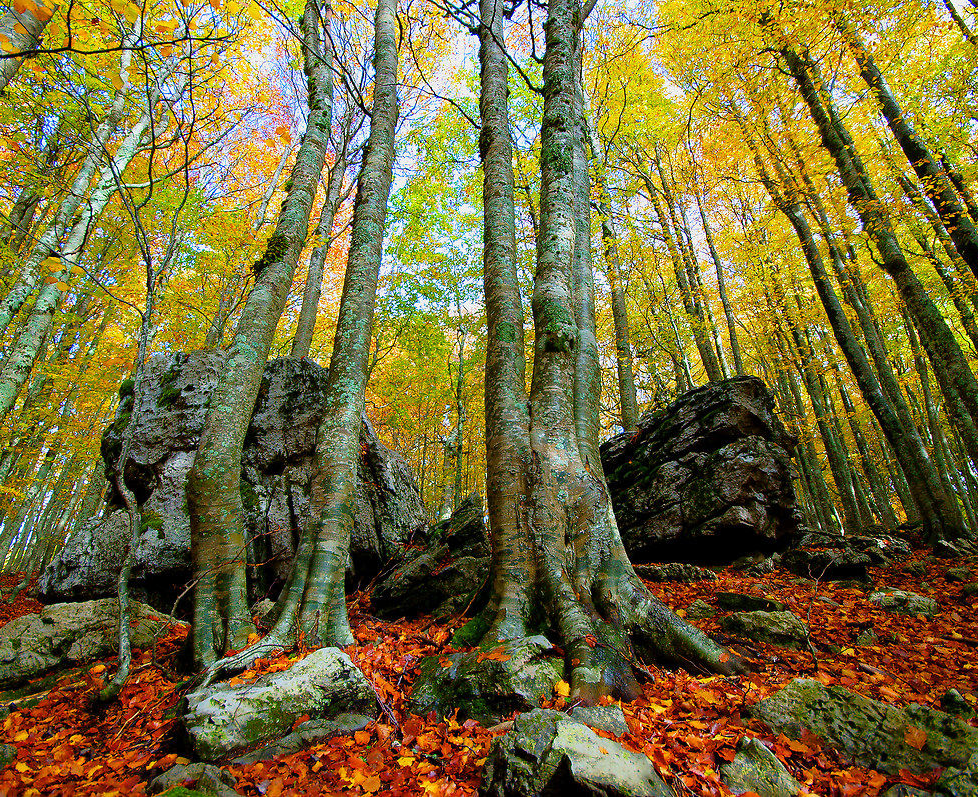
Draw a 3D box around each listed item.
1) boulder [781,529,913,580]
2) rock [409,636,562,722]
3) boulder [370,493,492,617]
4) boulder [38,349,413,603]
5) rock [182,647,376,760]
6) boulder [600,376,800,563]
[{"bbox_3d":[3.567,1.617,5.044,1.051,0.445,0.900,-14,-30,27],"label":"boulder"},{"bbox_3d":[-0.022,1.422,2.578,0.772,0.367,0.500,0,-27,0],"label":"rock"},{"bbox_3d":[-0.466,1.390,4.384,1.011,1.018,1.100,0,-27,0],"label":"boulder"},{"bbox_3d":[-2.411,0.952,5.428,3.247,2.497,2.300,3,-27,-5],"label":"boulder"},{"bbox_3d":[-0.959,1.391,2.349,0.819,0.402,0.400,9,-28,-18],"label":"rock"},{"bbox_3d":[2.496,1.029,6.511,2.376,2.378,2.000,-7,-27,13],"label":"boulder"}]

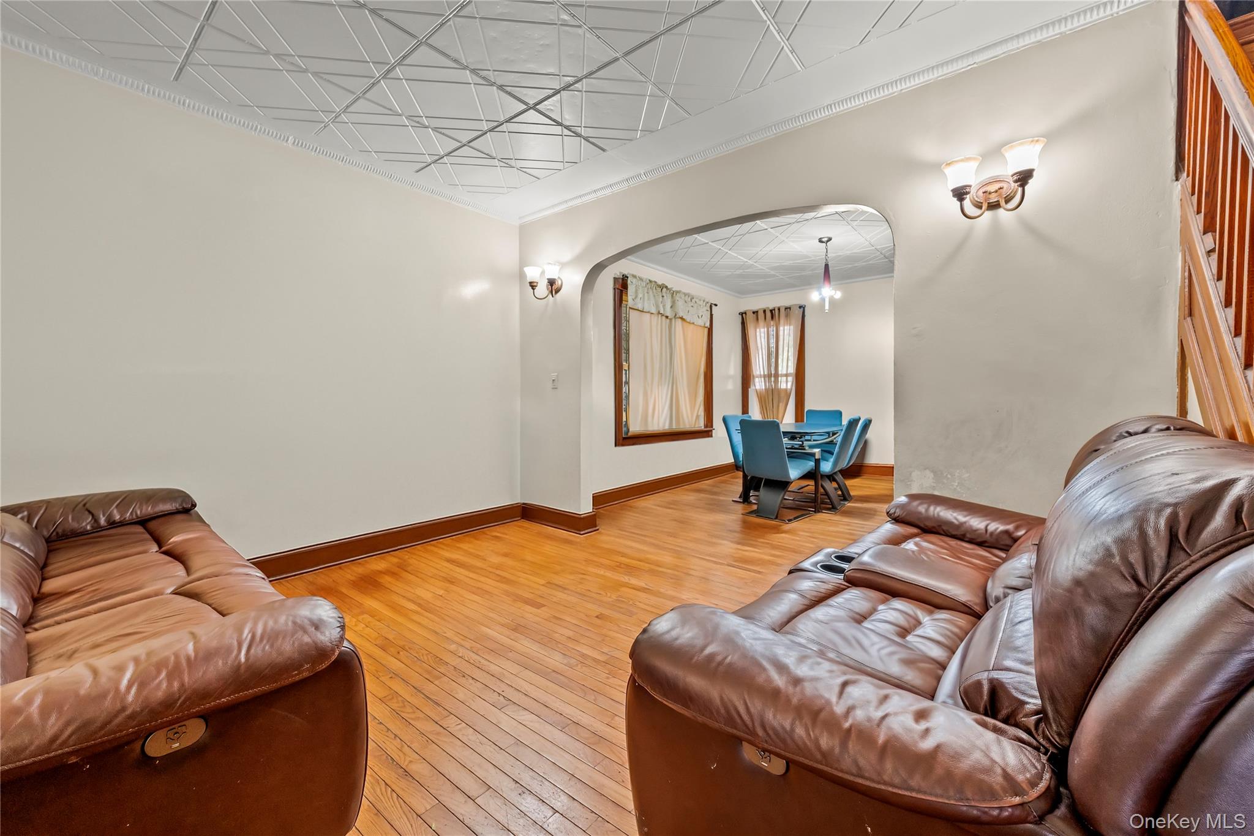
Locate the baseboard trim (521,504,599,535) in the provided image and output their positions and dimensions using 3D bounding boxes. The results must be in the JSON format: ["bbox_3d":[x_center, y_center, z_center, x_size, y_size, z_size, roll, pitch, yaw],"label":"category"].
[{"bbox_3d":[-0.598,0.836,4.168,0.802,0.150,0.210,1,3,38],"label":"baseboard trim"}]

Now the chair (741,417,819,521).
[{"bbox_3d":[1.371,0.443,4.441,0.613,0.887,0.462,-2,3,-42],"label":"chair"}]

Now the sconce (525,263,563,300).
[{"bbox_3d":[-0.639,-1.077,3.896,0.361,0.248,0.221,1,3,38],"label":"sconce"}]

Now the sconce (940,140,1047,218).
[{"bbox_3d":[1.596,-1.016,2.133,0.361,0.248,0.221,1,3,38],"label":"sconce"}]

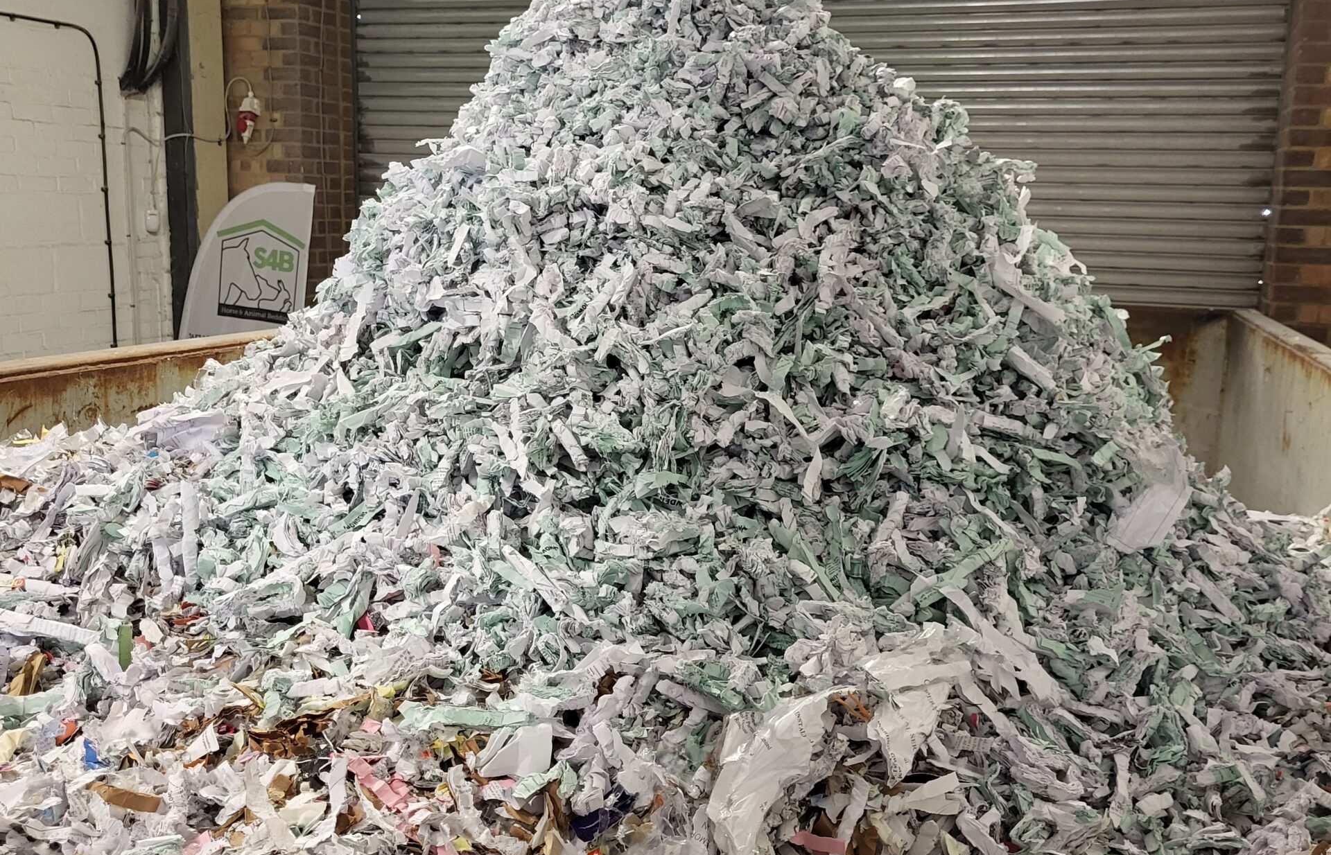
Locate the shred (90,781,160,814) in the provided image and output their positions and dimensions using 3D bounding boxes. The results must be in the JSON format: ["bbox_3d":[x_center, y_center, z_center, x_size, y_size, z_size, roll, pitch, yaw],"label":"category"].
[{"bbox_3d":[-0.517,0.354,1.275,0.066,0.018,0.022,3,9,12],"label":"shred"}]

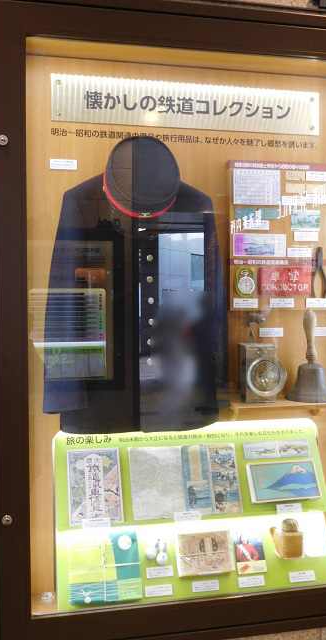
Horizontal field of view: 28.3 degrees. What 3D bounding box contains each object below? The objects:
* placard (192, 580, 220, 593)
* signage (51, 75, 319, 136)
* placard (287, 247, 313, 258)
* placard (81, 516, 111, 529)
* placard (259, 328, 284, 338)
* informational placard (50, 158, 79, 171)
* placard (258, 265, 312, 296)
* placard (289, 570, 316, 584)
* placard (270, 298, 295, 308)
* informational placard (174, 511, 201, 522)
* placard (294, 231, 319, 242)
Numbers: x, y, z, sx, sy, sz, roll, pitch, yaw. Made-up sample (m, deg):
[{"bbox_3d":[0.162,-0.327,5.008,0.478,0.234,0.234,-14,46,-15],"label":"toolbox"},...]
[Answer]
[{"bbox_3d":[0.109,0.680,1.649,0.071,0.026,0.004,-1,-30,-12],"label":"placard"},{"bbox_3d":[0.074,-0.576,1.744,0.745,0.118,0.012,-1,1,-12],"label":"signage"},{"bbox_3d":[0.380,-0.186,1.796,0.071,0.025,0.004,-1,1,-12],"label":"placard"},{"bbox_3d":[-0.168,0.519,1.650,0.071,0.026,0.005,-1,-21,-12],"label":"placard"},{"bbox_3d":[0.307,0.036,1.830,0.071,0.026,0.005,-1,1,-12],"label":"placard"},{"bbox_3d":[-0.257,-0.403,1.682,0.071,0.026,0.004,-1,1,-12],"label":"informational placard"},{"bbox_3d":[0.339,-0.107,1.782,0.148,0.075,0.015,-1,1,-12],"label":"placard"},{"bbox_3d":[0.373,0.687,1.729,0.071,0.026,0.005,-1,-27,-12],"label":"placard"},{"bbox_3d":[0.330,-0.046,1.786,0.071,0.026,0.005,-1,1,-12],"label":"placard"},{"bbox_3d":[0.065,0.515,1.693,0.071,0.026,0.005,-1,-21,-12],"label":"informational placard"},{"bbox_3d":[0.399,-0.231,1.799,0.071,0.025,0.004,-1,1,-12],"label":"placard"}]

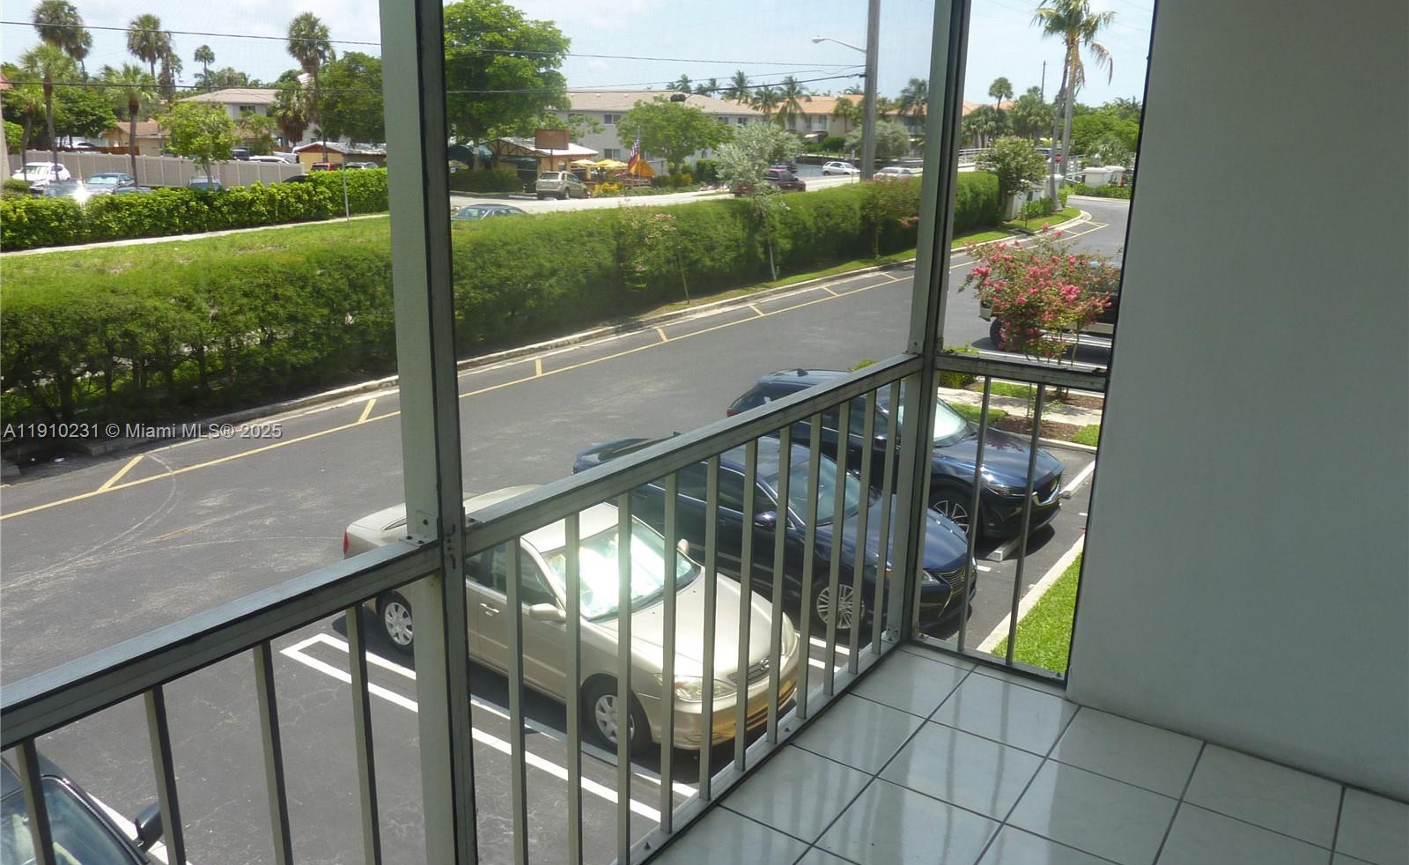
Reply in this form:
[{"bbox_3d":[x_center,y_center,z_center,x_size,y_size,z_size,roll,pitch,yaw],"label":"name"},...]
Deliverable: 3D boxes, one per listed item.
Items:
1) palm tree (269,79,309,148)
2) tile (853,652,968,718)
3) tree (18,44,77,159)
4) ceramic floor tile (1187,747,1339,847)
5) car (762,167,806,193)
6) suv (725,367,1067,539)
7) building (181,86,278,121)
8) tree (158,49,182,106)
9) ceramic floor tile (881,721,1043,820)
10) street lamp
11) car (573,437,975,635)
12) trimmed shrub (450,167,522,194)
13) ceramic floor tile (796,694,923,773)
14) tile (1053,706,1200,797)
[{"bbox_3d":[-35.399,-25.788,86.868,3.500,8.200,3.500,-5,17,-20],"label":"palm tree"},{"bbox_3d":[0.615,0.746,3.020,0.238,0.010,0.319,12,18,33],"label":"tile"},{"bbox_3d":[-36.614,-17.114,56.896,3.300,8.000,3.300,-9,19,-30],"label":"tree"},{"bbox_3d":[1.323,0.855,2.408,0.307,0.010,0.301,10,18,34],"label":"ceramic floor tile"},{"bbox_3d":[4.192,-15.292,62.000,1.850,1.680,4.700,13,20,35],"label":"car"},{"bbox_3d":[2.586,0.193,14.169,4.570,1.690,1.880,12,19,34],"label":"suv"},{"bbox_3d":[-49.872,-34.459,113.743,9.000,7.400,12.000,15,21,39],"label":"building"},{"bbox_3d":[-59.507,-35.856,113.302,2.800,12.630,2.800,-6,17,-26],"label":"tree"},{"bbox_3d":[0.660,0.862,2.607,0.319,0.010,0.319,12,18,33],"label":"ceramic floor tile"},{"bbox_3d":[5.213,-10.910,39.505,2.800,8.530,0.450,12,19,34],"label":"street lamp"},{"bbox_3d":[0.701,0.945,11.747,4.900,1.460,1.850,12,19,34],"label":"car"},{"bbox_3d":[-14.891,-17.093,69.000,6.500,1.800,1.600,14,21,39],"label":"trimmed shrub"},{"bbox_3d":[0.408,0.790,2.666,0.245,0.010,0.310,10,18,34],"label":"ceramic floor tile"},{"bbox_3d":[1.103,0.835,2.662,0.317,0.010,0.317,11,19,34],"label":"tile"}]

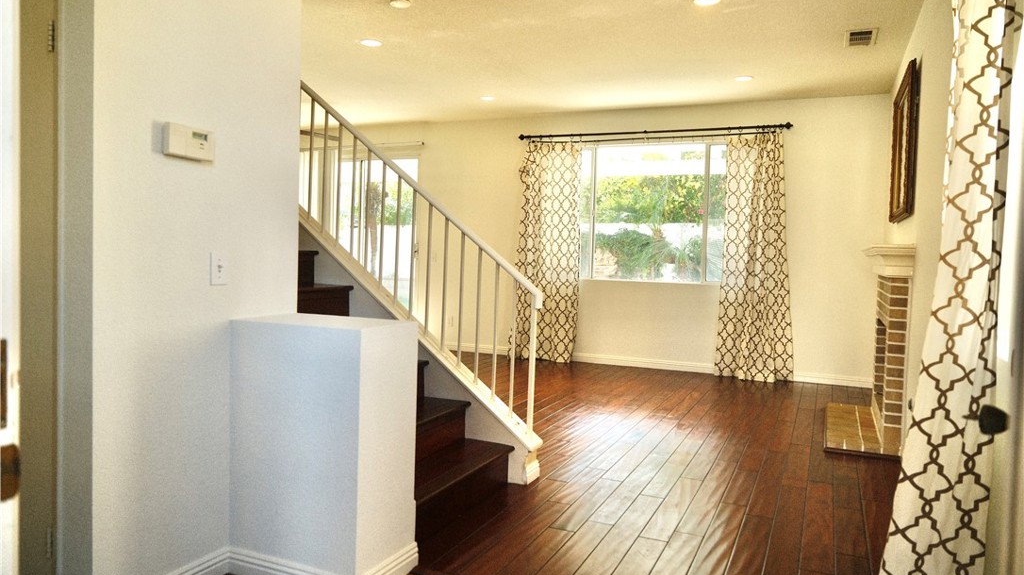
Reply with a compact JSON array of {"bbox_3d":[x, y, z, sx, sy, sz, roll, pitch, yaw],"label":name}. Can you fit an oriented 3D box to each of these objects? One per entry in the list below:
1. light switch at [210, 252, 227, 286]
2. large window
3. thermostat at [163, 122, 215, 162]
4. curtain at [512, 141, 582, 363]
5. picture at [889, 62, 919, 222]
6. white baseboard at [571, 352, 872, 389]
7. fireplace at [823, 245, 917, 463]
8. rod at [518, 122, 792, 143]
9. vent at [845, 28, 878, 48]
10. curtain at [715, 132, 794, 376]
[{"bbox_3d":[-0.994,-0.061,2.325,0.015,0.115,0.071,3,3,25],"label":"light switch"},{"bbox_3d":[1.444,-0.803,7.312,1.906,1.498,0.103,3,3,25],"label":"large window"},{"bbox_3d":[-1.031,-0.458,2.182,0.038,0.103,0.172,3,3,25],"label":"thermostat"},{"bbox_3d":[0.360,-0.417,7.691,0.804,2.457,0.143,3,3,25],"label":"curtain"},{"bbox_3d":[2.690,-0.944,4.691,0.040,0.953,1.297,3,3,25],"label":"picture"},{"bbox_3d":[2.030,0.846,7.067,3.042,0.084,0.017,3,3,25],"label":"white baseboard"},{"bbox_3d":[2.468,0.363,4.804,0.422,1.277,1.538,3,3,25],"label":"fireplace"},{"bbox_3d":[1.386,-1.626,7.154,2.893,0.069,0.069,3,3,25],"label":"rod"},{"bbox_3d":[2.455,-1.753,4.806,0.195,0.019,0.390,3,3,25],"label":"vent"},{"bbox_3d":[2.432,-0.313,6.734,0.746,2.451,0.143,3,3,25],"label":"curtain"}]

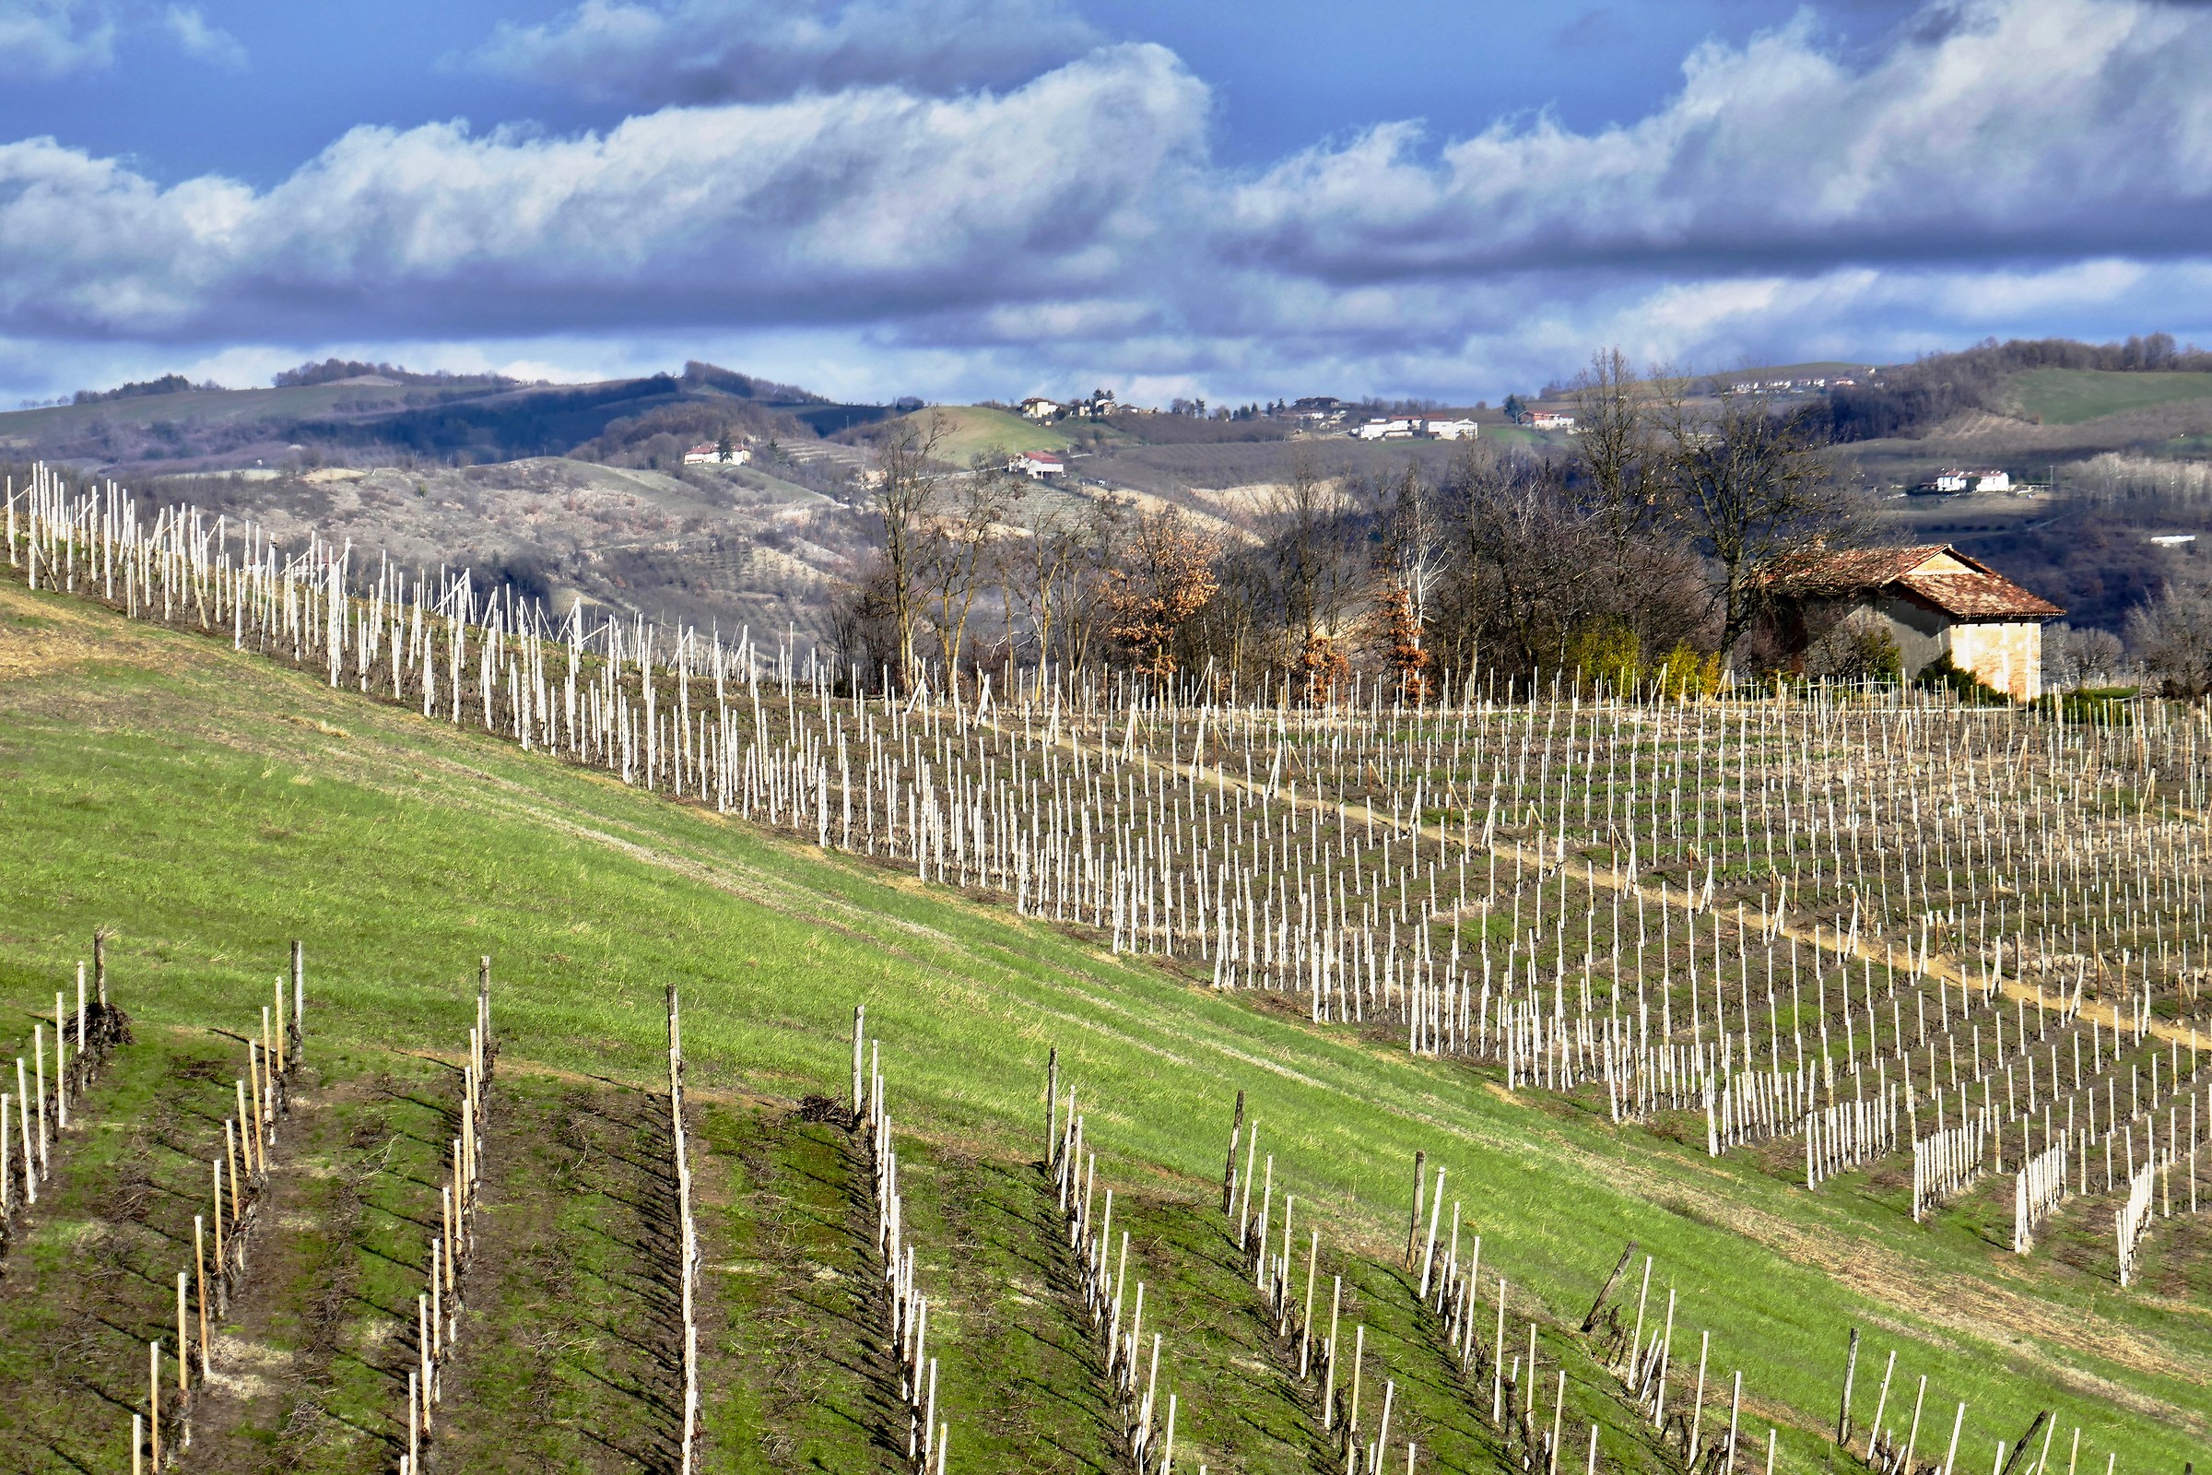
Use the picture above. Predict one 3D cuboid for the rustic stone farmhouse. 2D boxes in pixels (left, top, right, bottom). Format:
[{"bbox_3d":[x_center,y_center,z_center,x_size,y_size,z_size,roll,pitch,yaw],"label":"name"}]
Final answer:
[{"bbox_3d":[34.990,-4.952,360.000,10.600,6.800,7.400,1,2,42],"label":"rustic stone farmhouse"}]

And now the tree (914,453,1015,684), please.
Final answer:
[{"bbox_3d":[-5.334,-6.264,318.000,3.840,9.080,3.650,0,1,0],"label":"tree"}]

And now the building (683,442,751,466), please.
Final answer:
[{"bbox_3d":[-107.821,-78.501,2300.000,17.500,6.800,9.000,0,1,14],"label":"building"}]

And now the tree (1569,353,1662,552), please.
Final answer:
[{"bbox_3d":[22.695,-9.933,368.000,4.400,14.800,4.200,0,1,0],"label":"tree"}]

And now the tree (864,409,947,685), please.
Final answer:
[{"bbox_3d":[-7.580,-7.058,315.000,3.150,10.700,2.990,0,1,0],"label":"tree"}]

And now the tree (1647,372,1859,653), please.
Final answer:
[{"bbox_3d":[27.930,-8.855,357.000,8.930,13.390,8.480,0,1,0],"label":"tree"}]

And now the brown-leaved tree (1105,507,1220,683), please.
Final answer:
[{"bbox_3d":[2.283,-5.605,332.000,4.630,7.200,4.400,0,1,0],"label":"brown-leaved tree"}]

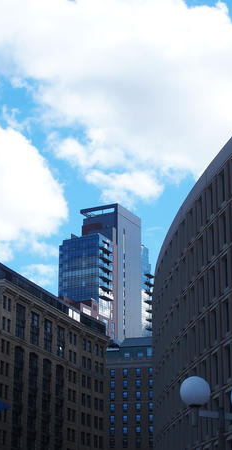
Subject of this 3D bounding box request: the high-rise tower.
[{"bbox_3d":[-4.600,43.778,289.046,16.500,102.000,28.500,-9,-21,26],"label":"high-rise tower"}]

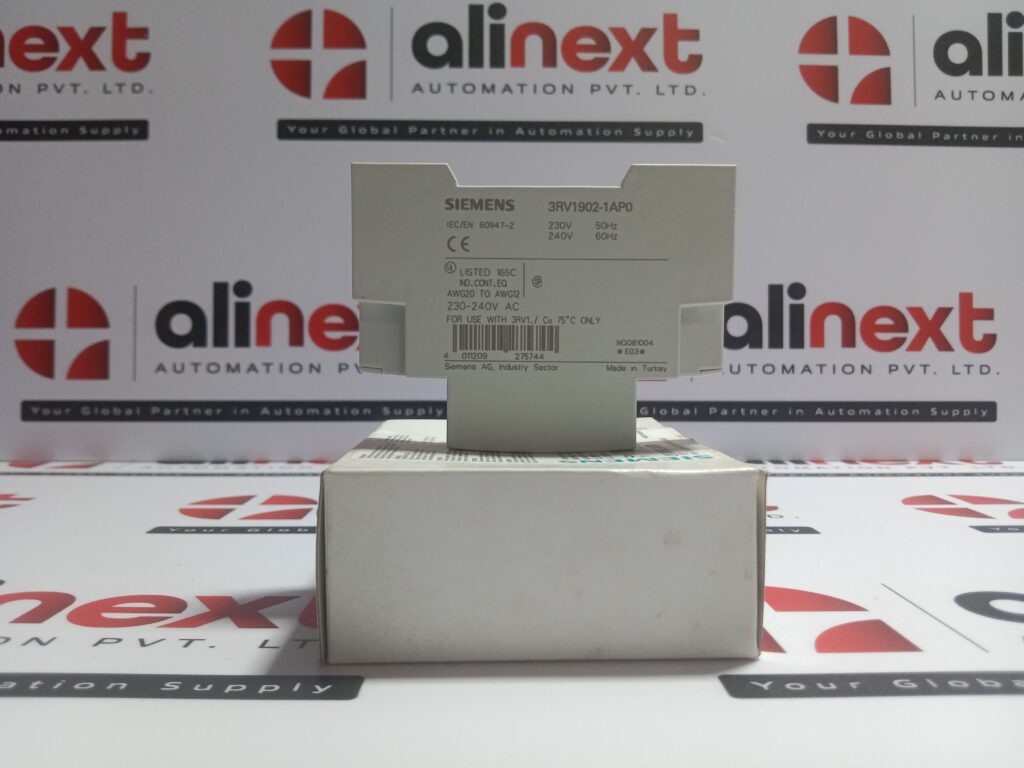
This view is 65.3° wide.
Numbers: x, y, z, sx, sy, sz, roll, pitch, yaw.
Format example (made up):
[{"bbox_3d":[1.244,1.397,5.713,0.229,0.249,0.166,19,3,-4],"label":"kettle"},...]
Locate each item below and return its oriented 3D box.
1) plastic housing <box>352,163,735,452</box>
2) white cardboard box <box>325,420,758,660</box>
[{"bbox_3d":[0.007,-0.018,0.198,0.090,0.068,0.019,0,3,-1],"label":"plastic housing"},{"bbox_3d":[0.004,0.035,0.213,0.091,0.040,0.099,0,3,-2],"label":"white cardboard box"}]

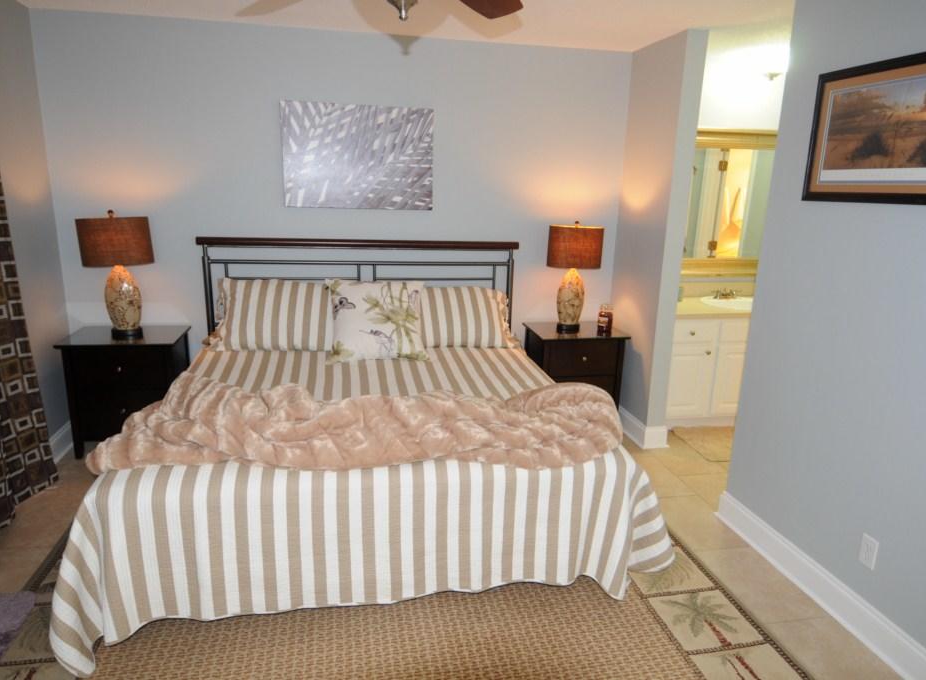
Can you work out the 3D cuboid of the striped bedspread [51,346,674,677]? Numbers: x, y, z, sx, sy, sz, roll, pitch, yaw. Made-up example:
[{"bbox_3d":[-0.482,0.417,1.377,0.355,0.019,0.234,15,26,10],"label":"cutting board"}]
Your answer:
[{"bbox_3d":[-0.406,0.528,2.941,2.288,0.632,1.987,-1,13,-10],"label":"striped bedspread"}]

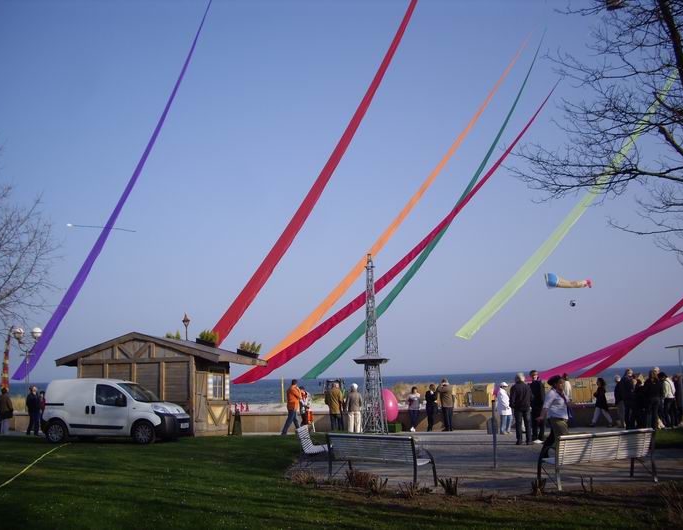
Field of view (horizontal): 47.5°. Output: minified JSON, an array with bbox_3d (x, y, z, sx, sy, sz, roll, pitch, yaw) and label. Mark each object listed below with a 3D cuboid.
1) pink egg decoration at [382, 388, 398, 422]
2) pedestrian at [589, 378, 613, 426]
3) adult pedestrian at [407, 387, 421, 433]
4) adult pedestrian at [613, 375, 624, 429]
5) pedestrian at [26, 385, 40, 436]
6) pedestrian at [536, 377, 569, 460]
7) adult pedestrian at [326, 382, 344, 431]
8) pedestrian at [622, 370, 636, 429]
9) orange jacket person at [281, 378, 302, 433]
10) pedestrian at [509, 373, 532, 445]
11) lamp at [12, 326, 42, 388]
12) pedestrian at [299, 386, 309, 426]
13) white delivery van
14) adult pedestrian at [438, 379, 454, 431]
[{"bbox_3d":[1.493,4.683,25.866,0.820,1.140,0.820,-1,-8,0],"label":"pink egg decoration"},{"bbox_3d":[8.258,4.427,24.915,0.700,1.531,0.450,-2,-8,6],"label":"pedestrian"},{"bbox_3d":[2.487,4.979,26.800,0.480,1.513,0.340,0,-8,-9],"label":"adult pedestrian"},{"bbox_3d":[8.674,4.281,24.300,0.360,1.657,0.480,-2,-8,5],"label":"adult pedestrian"},{"bbox_3d":[-10.478,4.955,26.400,0.360,1.691,0.500,-9,-11,44],"label":"pedestrian"},{"bbox_3d":[4.172,2.997,15.200,0.620,1.661,0.500,-2,-8,3],"label":"pedestrian"},{"bbox_3d":[-0.227,4.855,26.525,0.550,1.659,0.380,-2,-8,6],"label":"adult pedestrian"},{"bbox_3d":[8.388,3.898,22.600,0.380,1.752,0.500,-3,-8,8],"label":"pedestrian"},{"bbox_3d":[-1.651,4.643,25.370,0.600,1.780,0.520,5,-10,-36],"label":"orange jacket person"},{"bbox_3d":[4.323,3.510,18.971,0.550,1.757,0.350,-2,-8,6],"label":"pedestrian"},{"bbox_3d":[-12.753,4.609,31.645,1.212,4.158,0.420,-2,-8,0],"label":"lamp"},{"bbox_3d":[-1.311,4.932,26.457,0.450,1.560,0.350,-8,-10,36],"label":"pedestrian"},{"bbox_3d":[-6.070,3.950,21.140,3.880,1.720,1.740,-3,-8,12],"label":"white delivery van"},{"bbox_3d":[3.409,4.609,25.619,0.550,1.740,0.420,1,-9,-17],"label":"adult pedestrian"}]

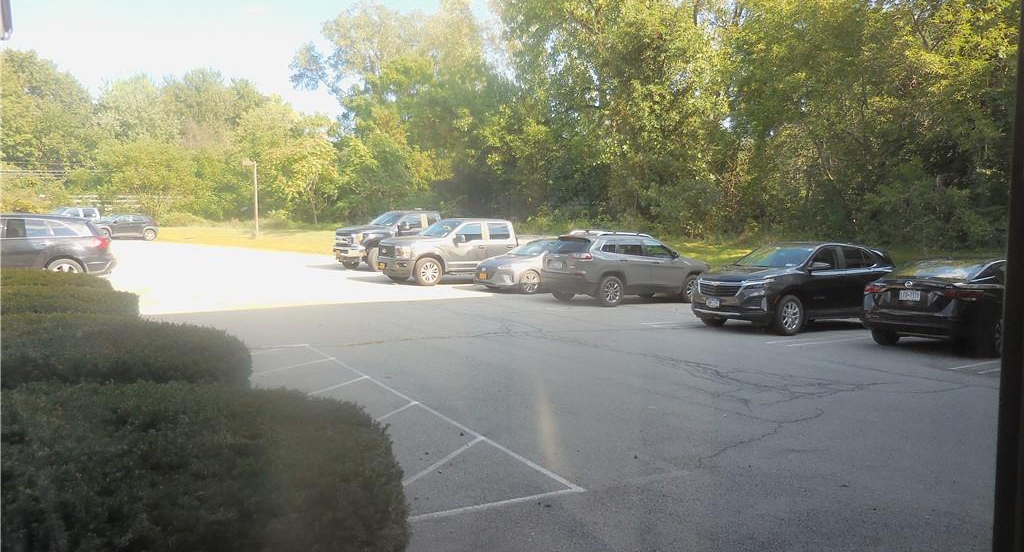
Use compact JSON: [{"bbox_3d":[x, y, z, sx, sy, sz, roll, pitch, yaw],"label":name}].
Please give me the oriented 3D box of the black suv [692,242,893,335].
[{"bbox_3d":[5.581,0.151,14.608,4.650,1.660,1.843,-1,5,-35],"label":"black suv"}]

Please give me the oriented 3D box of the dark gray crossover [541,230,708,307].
[{"bbox_3d":[2.862,-0.221,18.367,4.650,1.700,1.859,-1,5,-35],"label":"dark gray crossover"}]

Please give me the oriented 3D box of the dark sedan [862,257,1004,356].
[{"bbox_3d":[7.852,0.467,12.627,4.640,1.446,1.816,-2,5,-39],"label":"dark sedan"}]

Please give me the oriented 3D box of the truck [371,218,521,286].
[{"bbox_3d":[-1.182,-0.779,22.727,5.900,1.950,2.030,-1,5,-34],"label":"truck"}]

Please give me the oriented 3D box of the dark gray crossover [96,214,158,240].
[{"bbox_3d":[-25.084,-3.119,47.898,4.350,1.600,1.800,-2,5,-40],"label":"dark gray crossover"}]

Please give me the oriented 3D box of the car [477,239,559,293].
[{"bbox_3d":[1.083,-0.334,20.904,4.490,1.455,1.820,-1,5,-36],"label":"car"}]

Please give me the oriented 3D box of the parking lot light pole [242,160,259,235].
[{"bbox_3d":[-20.972,-6.237,59.489,1.200,6.150,0.400,-1,5,-35],"label":"parking lot light pole"}]

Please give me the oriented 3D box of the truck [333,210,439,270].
[{"bbox_3d":[-3.610,-1.280,27.811,6.100,2.070,2.030,-2,5,-38],"label":"truck"}]

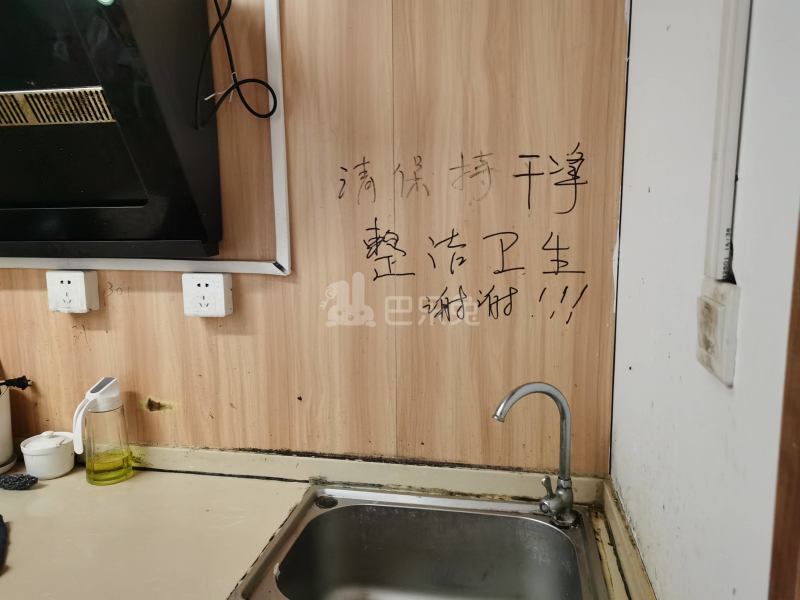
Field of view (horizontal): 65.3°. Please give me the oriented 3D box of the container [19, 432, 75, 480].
[{"bbox_3d":[-0.747,0.325,1.331,0.104,0.086,0.104,1,9,11],"label":"container"}]

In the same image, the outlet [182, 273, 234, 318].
[{"bbox_3d":[-0.384,-0.012,1.253,0.086,0.086,0.040,1,9,11],"label":"outlet"}]

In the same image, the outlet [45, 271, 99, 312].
[{"bbox_3d":[-0.685,-0.018,1.309,0.086,0.086,0.040,1,9,11],"label":"outlet"}]

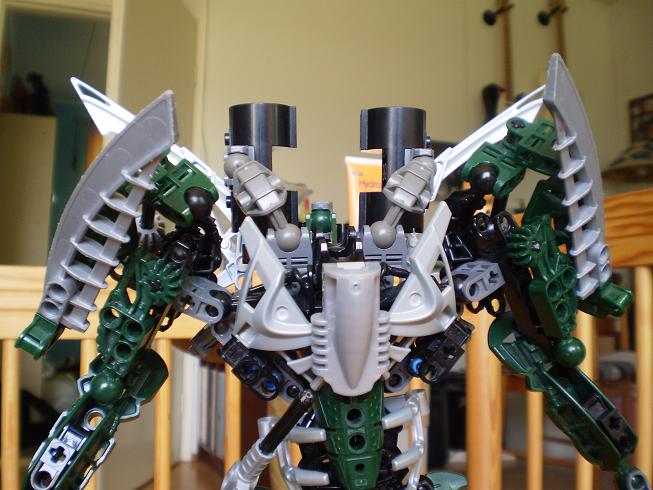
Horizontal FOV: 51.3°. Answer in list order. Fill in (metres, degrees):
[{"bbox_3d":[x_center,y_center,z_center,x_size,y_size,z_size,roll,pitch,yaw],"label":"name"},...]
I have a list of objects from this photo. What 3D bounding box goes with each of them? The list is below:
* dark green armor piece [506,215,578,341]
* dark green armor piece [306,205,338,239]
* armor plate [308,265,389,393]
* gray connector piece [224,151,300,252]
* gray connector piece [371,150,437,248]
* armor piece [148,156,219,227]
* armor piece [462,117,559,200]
[{"bbox_3d":[0.078,0.013,0.242,0.021,0.046,0.015,3,-21,-30],"label":"dark green armor piece"},{"bbox_3d":[-0.002,-0.010,0.305,0.014,0.015,0.014,0,0,0],"label":"dark green armor piece"},{"bbox_3d":[0.008,0.028,0.224,0.026,0.044,0.017,0,8,0],"label":"armor plate"},{"bbox_3d":[-0.023,-0.017,0.257,0.018,0.043,0.013,-35,-2,-5],"label":"gray connector piece"},{"bbox_3d":[0.030,-0.017,0.262,0.018,0.043,0.013,30,-18,5],"label":"gray connector piece"},{"bbox_3d":[-0.053,-0.020,0.250,0.029,0.018,0.015,40,0,0],"label":"armor piece"},{"bbox_3d":[0.069,-0.033,0.254,0.038,0.025,0.017,-27,0,-5],"label":"armor piece"}]

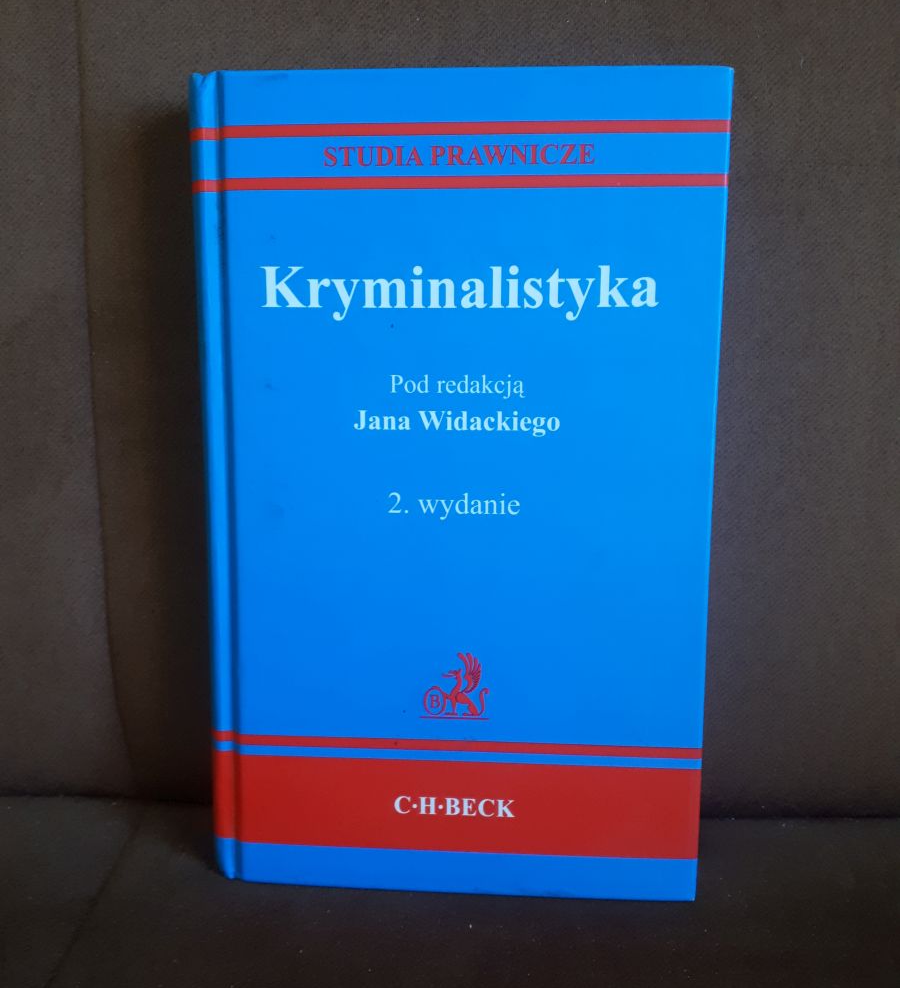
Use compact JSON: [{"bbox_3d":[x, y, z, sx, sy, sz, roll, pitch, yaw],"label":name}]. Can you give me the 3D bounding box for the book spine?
[{"bbox_3d":[-0.065,0.000,0.274,0.012,0.225,0.032,1,8,4],"label":"book spine"}]

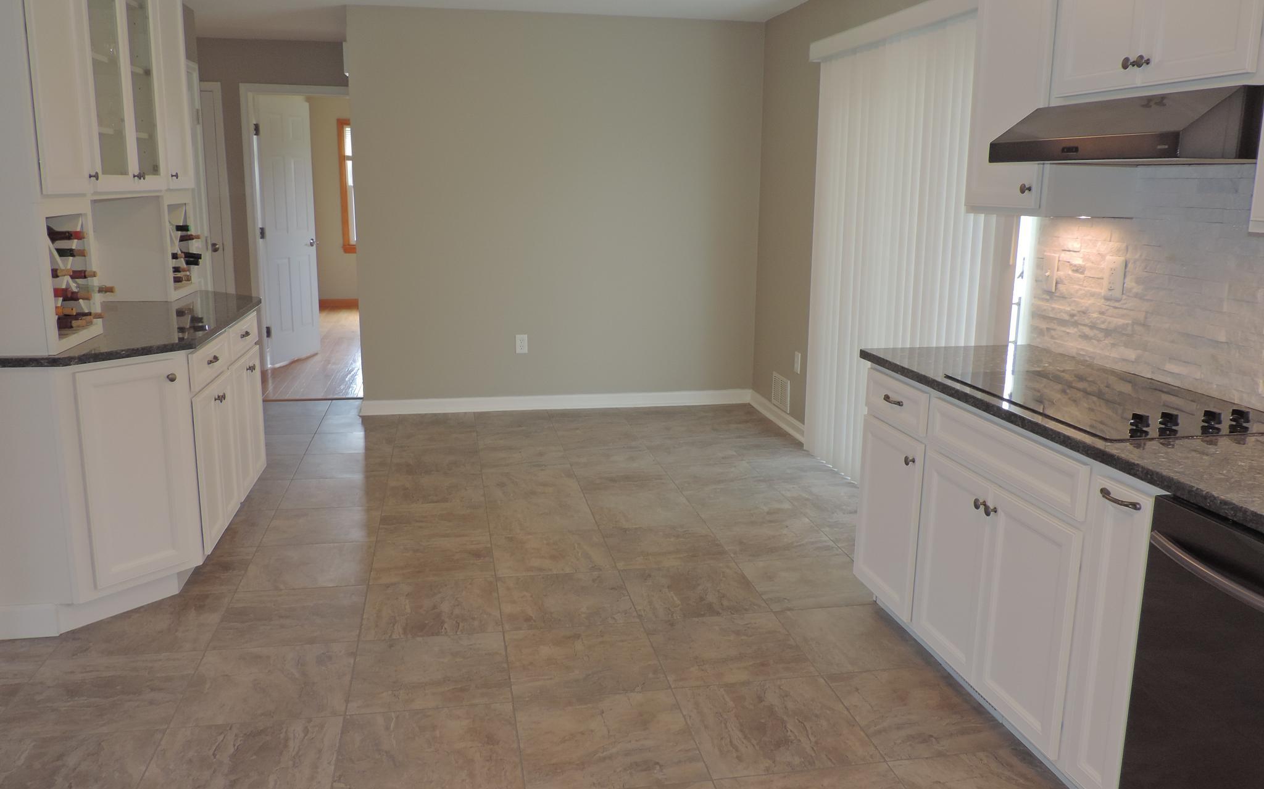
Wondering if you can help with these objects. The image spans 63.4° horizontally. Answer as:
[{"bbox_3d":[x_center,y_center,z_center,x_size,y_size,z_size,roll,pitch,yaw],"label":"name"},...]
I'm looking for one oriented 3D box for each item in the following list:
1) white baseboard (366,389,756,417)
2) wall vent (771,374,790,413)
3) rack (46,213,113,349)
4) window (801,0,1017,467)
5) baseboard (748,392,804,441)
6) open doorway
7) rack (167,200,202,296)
[{"bbox_3d":[-0.456,0.047,6.625,2.550,0.097,0.017,-2,12,-10],"label":"white baseboard"},{"bbox_3d":[0.910,-0.016,6.236,0.014,0.190,0.345,-2,12,-10],"label":"wall vent"},{"bbox_3d":[-1.945,-0.382,3.290,0.310,0.446,0.455,-2,12,-10],"label":"rack"},{"bbox_3d":[1.139,-0.508,4.478,0.085,2.040,1.940,-2,12,-10],"label":"window"},{"bbox_3d":[0.897,0.124,6.328,0.017,0.098,1.090,-2,12,-10],"label":"baseboard"},{"bbox_3d":[-2.372,-1.206,7.620,0.900,2.100,0.150,-2,12,-10],"label":"open doorway"},{"bbox_3d":[-2.200,-0.669,4.660,0.310,0.441,0.450,-2,12,-10],"label":"rack"}]

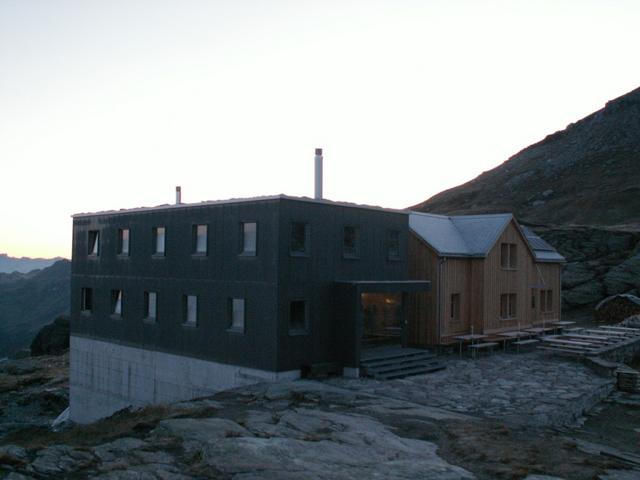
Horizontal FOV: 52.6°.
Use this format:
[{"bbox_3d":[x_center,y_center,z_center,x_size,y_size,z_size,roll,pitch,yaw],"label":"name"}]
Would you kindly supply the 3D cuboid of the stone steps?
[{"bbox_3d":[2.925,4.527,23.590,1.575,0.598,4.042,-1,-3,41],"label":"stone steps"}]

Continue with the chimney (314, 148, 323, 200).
[{"bbox_3d":[-0.029,-2.350,24.139,0.231,2.100,0.231,-1,-3,41],"label":"chimney"}]

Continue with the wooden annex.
[{"bbox_3d":[7.367,1.612,31.783,5.723,5.523,12.737,-1,-3,41],"label":"wooden annex"}]

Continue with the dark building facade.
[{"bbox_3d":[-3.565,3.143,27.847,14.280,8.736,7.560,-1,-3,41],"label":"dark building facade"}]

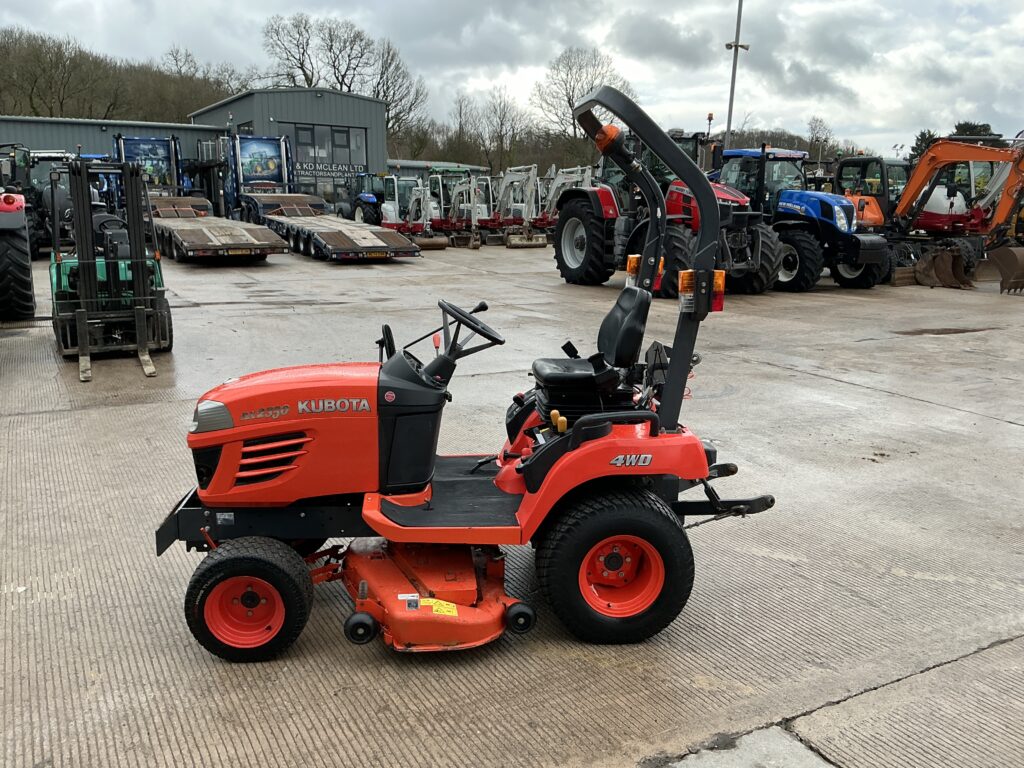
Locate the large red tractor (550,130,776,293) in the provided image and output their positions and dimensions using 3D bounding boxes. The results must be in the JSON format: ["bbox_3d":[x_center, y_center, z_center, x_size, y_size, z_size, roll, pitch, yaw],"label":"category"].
[{"bbox_3d":[3.236,-3.745,17.890,2.550,3.350,5.300,-5,14,-28],"label":"large red tractor"}]

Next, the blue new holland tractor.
[{"bbox_3d":[6.331,-3.911,19.580,2.480,3.100,5.150,-5,14,-28],"label":"blue new holland tractor"}]

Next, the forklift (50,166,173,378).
[{"bbox_3d":[-4.370,-1.412,8.806,1.180,2.100,3.600,-5,14,-28],"label":"forklift"}]

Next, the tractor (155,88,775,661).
[{"bbox_3d":[-0.127,-0.112,3.507,2.520,2.110,1.280,0,12,-8],"label":"tractor"}]

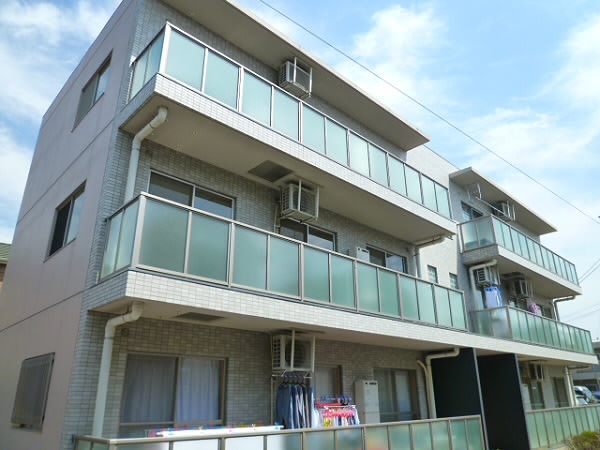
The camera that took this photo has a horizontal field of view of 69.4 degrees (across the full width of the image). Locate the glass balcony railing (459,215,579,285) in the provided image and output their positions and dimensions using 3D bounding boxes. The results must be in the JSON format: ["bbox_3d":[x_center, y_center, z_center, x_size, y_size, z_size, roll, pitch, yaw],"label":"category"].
[{"bbox_3d":[8.692,1.332,16.567,8.392,0.958,1.130,19,-28,-40],"label":"glass balcony railing"}]

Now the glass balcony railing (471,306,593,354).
[{"bbox_3d":[8.703,3.991,15.538,8.392,0.950,1.130,19,-28,-40],"label":"glass balcony railing"}]

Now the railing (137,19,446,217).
[{"bbox_3d":[0.675,-1.418,9.374,8.421,0.958,1.130,19,-28,-40],"label":"railing"}]

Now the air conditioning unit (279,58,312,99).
[{"bbox_3d":[-0.096,-3.134,9.441,0.724,0.553,0.302,19,-29,-40],"label":"air conditioning unit"}]

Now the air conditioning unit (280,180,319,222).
[{"bbox_3d":[-0.016,-0.414,8.410,0.744,0.563,0.312,19,-29,-40],"label":"air conditioning unit"}]

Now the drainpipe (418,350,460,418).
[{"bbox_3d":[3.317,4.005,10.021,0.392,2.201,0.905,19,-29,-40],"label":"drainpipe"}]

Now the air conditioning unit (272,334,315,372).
[{"bbox_3d":[-0.111,2.176,7.322,0.730,0.530,0.290,19,-28,-40],"label":"air conditioning unit"}]

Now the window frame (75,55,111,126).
[{"bbox_3d":[-4.086,-2.623,8.649,0.100,1.010,1.660,19,-28,-40],"label":"window frame"}]

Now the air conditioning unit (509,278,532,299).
[{"bbox_3d":[7.924,2.306,15.482,0.744,0.563,0.312,19,-29,-40],"label":"air conditioning unit"}]

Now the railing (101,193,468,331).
[{"bbox_3d":[0.686,1.249,8.342,8.421,0.970,1.130,19,-28,-40],"label":"railing"}]

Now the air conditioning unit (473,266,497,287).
[{"bbox_3d":[5.857,1.613,13.631,0.734,0.563,0.301,19,-29,-40],"label":"air conditioning unit"}]

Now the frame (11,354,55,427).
[{"bbox_3d":[-4.068,2.523,6.553,0.085,1.025,1.668,19,-29,-40],"label":"frame"}]

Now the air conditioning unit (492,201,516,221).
[{"bbox_3d":[7.797,-0.461,16.509,0.740,0.540,0.290,19,-28,-40],"label":"air conditioning unit"}]

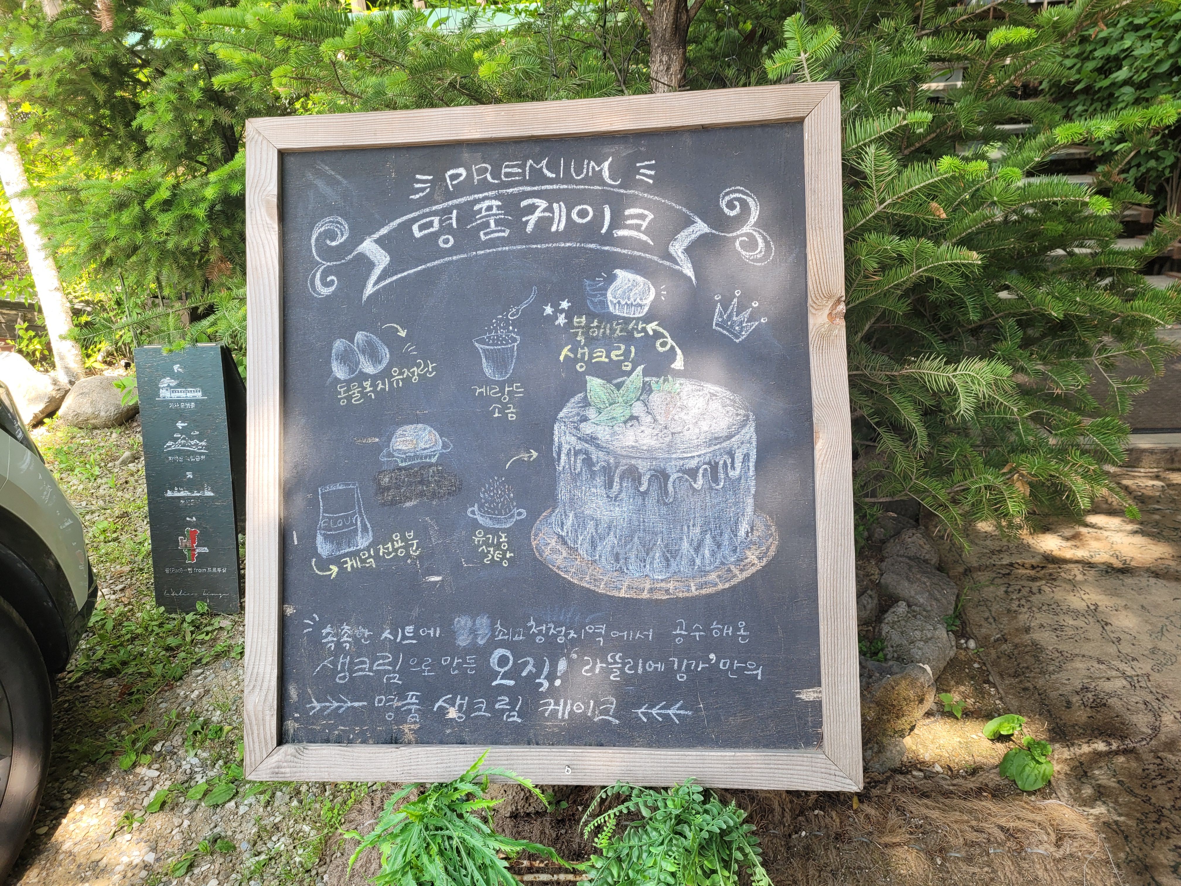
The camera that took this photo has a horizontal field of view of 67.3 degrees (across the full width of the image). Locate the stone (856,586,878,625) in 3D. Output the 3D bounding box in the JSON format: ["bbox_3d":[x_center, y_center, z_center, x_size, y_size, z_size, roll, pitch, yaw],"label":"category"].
[{"bbox_3d":[0.754,0.456,2.465,0.092,0.117,0.078,-1,23,0],"label":"stone"}]

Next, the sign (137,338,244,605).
[{"bbox_3d":[-1.208,0.053,2.798,0.265,0.775,0.526,1,23,5],"label":"sign"}]

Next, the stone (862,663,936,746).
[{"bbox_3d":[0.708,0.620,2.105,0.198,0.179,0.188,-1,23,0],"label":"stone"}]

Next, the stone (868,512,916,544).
[{"bbox_3d":[0.986,0.286,2.885,0.152,0.112,0.129,-1,23,0],"label":"stone"}]

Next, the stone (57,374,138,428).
[{"bbox_3d":[-2.279,-0.194,4.138,0.358,0.234,0.269,-1,23,0],"label":"stone"}]

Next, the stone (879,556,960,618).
[{"bbox_3d":[0.948,0.422,2.564,0.211,0.175,0.190,-1,23,0],"label":"stone"}]

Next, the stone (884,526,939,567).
[{"bbox_3d":[1.000,0.335,2.773,0.162,0.128,0.162,-1,23,0],"label":"stone"}]

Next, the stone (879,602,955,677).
[{"bbox_3d":[0.851,0.519,2.314,0.177,0.196,0.185,-1,23,0],"label":"stone"}]

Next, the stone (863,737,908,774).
[{"bbox_3d":[0.662,0.714,2.028,0.118,0.069,0.077,-1,23,0],"label":"stone"}]

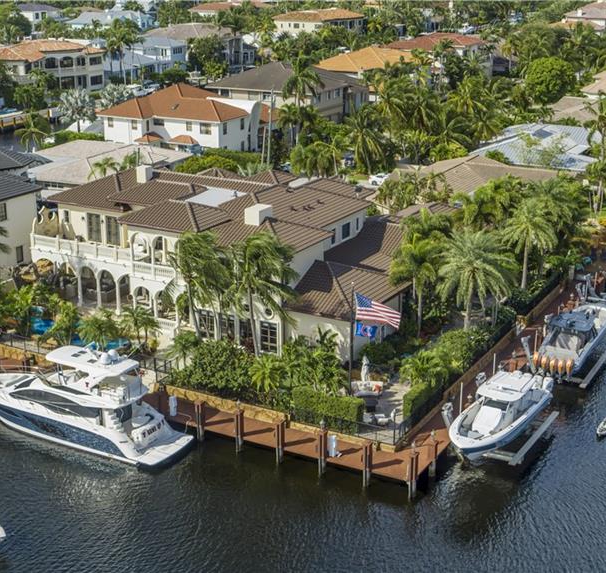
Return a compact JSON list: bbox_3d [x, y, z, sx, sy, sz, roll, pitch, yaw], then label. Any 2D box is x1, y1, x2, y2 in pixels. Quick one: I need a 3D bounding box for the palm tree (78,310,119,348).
[{"bbox_3d":[-16.062,3.568,76.152,3.300,3.400,3.300,0,18,0],"label":"palm tree"}]

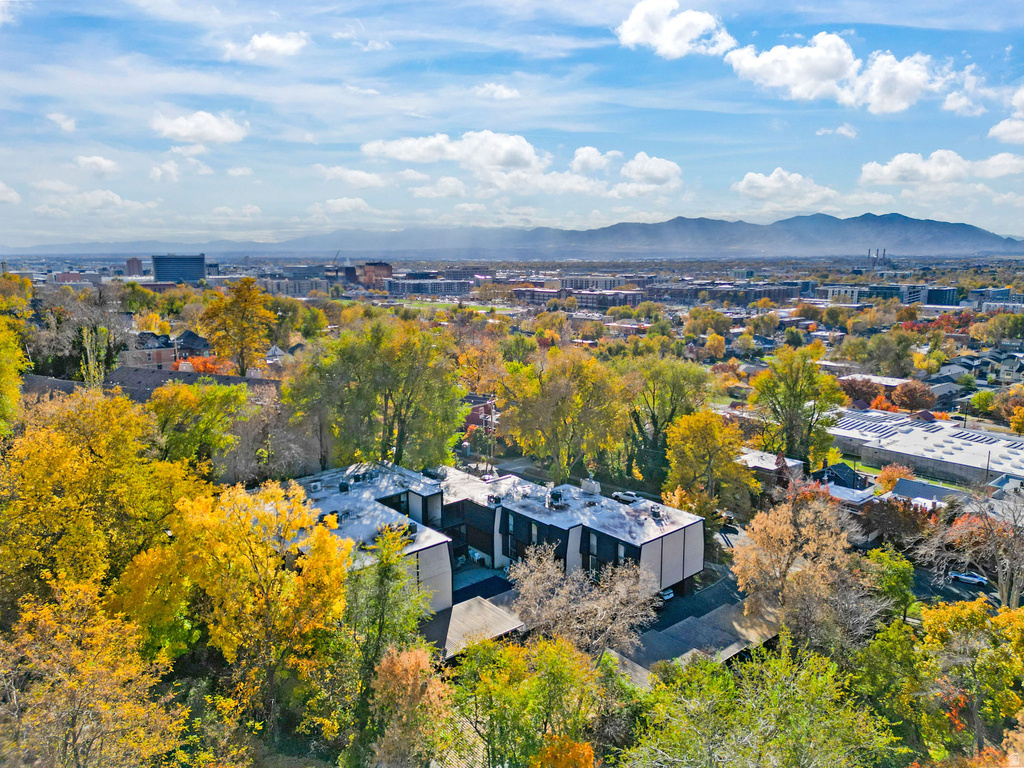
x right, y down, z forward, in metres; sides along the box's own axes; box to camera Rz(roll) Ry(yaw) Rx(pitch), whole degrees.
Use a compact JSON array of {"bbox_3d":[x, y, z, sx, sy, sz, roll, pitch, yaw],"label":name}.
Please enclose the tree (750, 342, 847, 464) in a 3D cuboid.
[{"bbox_3d":[60.120,4.980,150.040,20.290,27.680,20.290,0,11,0],"label":"tree"}]

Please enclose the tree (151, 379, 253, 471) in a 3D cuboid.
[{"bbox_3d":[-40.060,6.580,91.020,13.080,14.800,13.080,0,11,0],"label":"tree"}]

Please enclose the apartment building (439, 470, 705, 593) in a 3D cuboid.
[{"bbox_3d":[4.810,17.500,87.180,16.500,7.800,33.800,-9,14,-40],"label":"apartment building"}]

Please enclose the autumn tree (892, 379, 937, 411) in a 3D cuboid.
[{"bbox_3d":[137.760,3.790,243.000,15.060,11.520,15.060,0,11,0],"label":"autumn tree"}]

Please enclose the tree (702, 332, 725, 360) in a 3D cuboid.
[{"bbox_3d":[105.963,-19.698,373.369,10.991,13.766,10.991,0,10,0],"label":"tree"}]

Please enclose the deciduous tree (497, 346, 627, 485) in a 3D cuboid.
[{"bbox_3d":[7.575,4.914,108.650,19.282,20.541,17.353,0,10,0],"label":"deciduous tree"}]

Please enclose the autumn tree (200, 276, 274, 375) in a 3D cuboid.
[{"bbox_3d":[-58.780,-11.950,152.030,15.850,21.890,15.850,0,11,0],"label":"autumn tree"}]

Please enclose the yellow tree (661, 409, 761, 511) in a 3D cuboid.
[{"bbox_3d":[28.551,11.328,101.610,13.453,14.847,12.780,0,10,0],"label":"yellow tree"}]

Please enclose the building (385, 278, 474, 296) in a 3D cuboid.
[{"bbox_3d":[-111.160,-135.300,994.950,122.000,21.400,35.000,3,11,15],"label":"building"}]

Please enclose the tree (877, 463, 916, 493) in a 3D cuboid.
[{"bbox_3d":[75.903,18.866,140.159,7.896,6.583,7.501,0,10,0],"label":"tree"}]

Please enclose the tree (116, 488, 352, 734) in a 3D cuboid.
[{"bbox_3d":[-21.800,18.090,55.570,18.310,21.670,17.400,0,11,0],"label":"tree"}]

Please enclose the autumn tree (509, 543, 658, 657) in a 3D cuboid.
[{"bbox_3d":[6.518,20.414,63.832,13.306,12.127,11.975,0,10,0],"label":"autumn tree"}]

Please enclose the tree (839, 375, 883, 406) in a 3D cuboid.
[{"bbox_3d":[124.190,2.340,253.000,15.680,11.620,15.680,0,11,0],"label":"tree"}]

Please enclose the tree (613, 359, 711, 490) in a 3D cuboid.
[{"bbox_3d":[22.947,6.071,107.541,14.844,20.062,14.101,0,10,0],"label":"tree"}]

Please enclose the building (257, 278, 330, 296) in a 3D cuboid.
[{"bbox_3d":[-267.127,-117.021,870.000,80.000,21.000,26.000,-9,14,-42],"label":"building"}]

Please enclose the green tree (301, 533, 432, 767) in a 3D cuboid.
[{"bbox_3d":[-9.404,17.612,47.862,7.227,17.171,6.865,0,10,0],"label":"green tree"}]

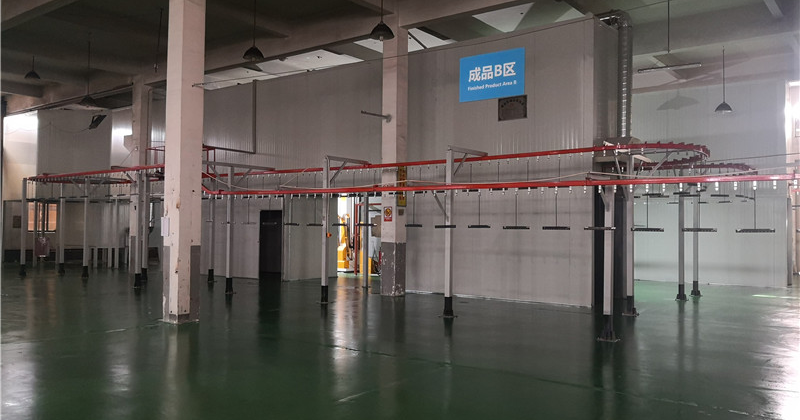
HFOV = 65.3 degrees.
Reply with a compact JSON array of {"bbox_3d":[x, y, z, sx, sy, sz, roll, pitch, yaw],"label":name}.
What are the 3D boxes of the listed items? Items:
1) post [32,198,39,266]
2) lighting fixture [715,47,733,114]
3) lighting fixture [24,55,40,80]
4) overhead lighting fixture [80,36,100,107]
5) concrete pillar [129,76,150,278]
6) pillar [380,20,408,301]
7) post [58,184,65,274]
[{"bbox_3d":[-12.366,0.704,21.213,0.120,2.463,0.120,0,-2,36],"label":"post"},{"bbox_3d":[9.332,-3.750,17.960,0.457,1.894,0.457,0,-2,36],"label":"lighting fixture"},{"bbox_3d":[-11.603,-4.500,19.741,0.457,0.748,0.457,0,-2,36],"label":"lighting fixture"},{"bbox_3d":[-8.642,-3.871,17.335,0.448,2.050,0.448,0,-2,36],"label":"overhead lighting fixture"},{"bbox_3d":[-8.378,-1.086,20.200,0.400,6.080,0.400,0,-2,36],"label":"concrete pillar"},{"bbox_3d":[-0.121,-1.134,14.114,0.400,6.080,0.400,0,-2,36],"label":"pillar"},{"bbox_3d":[-9.942,0.559,18.399,0.120,2.681,0.120,0,-2,36],"label":"post"}]

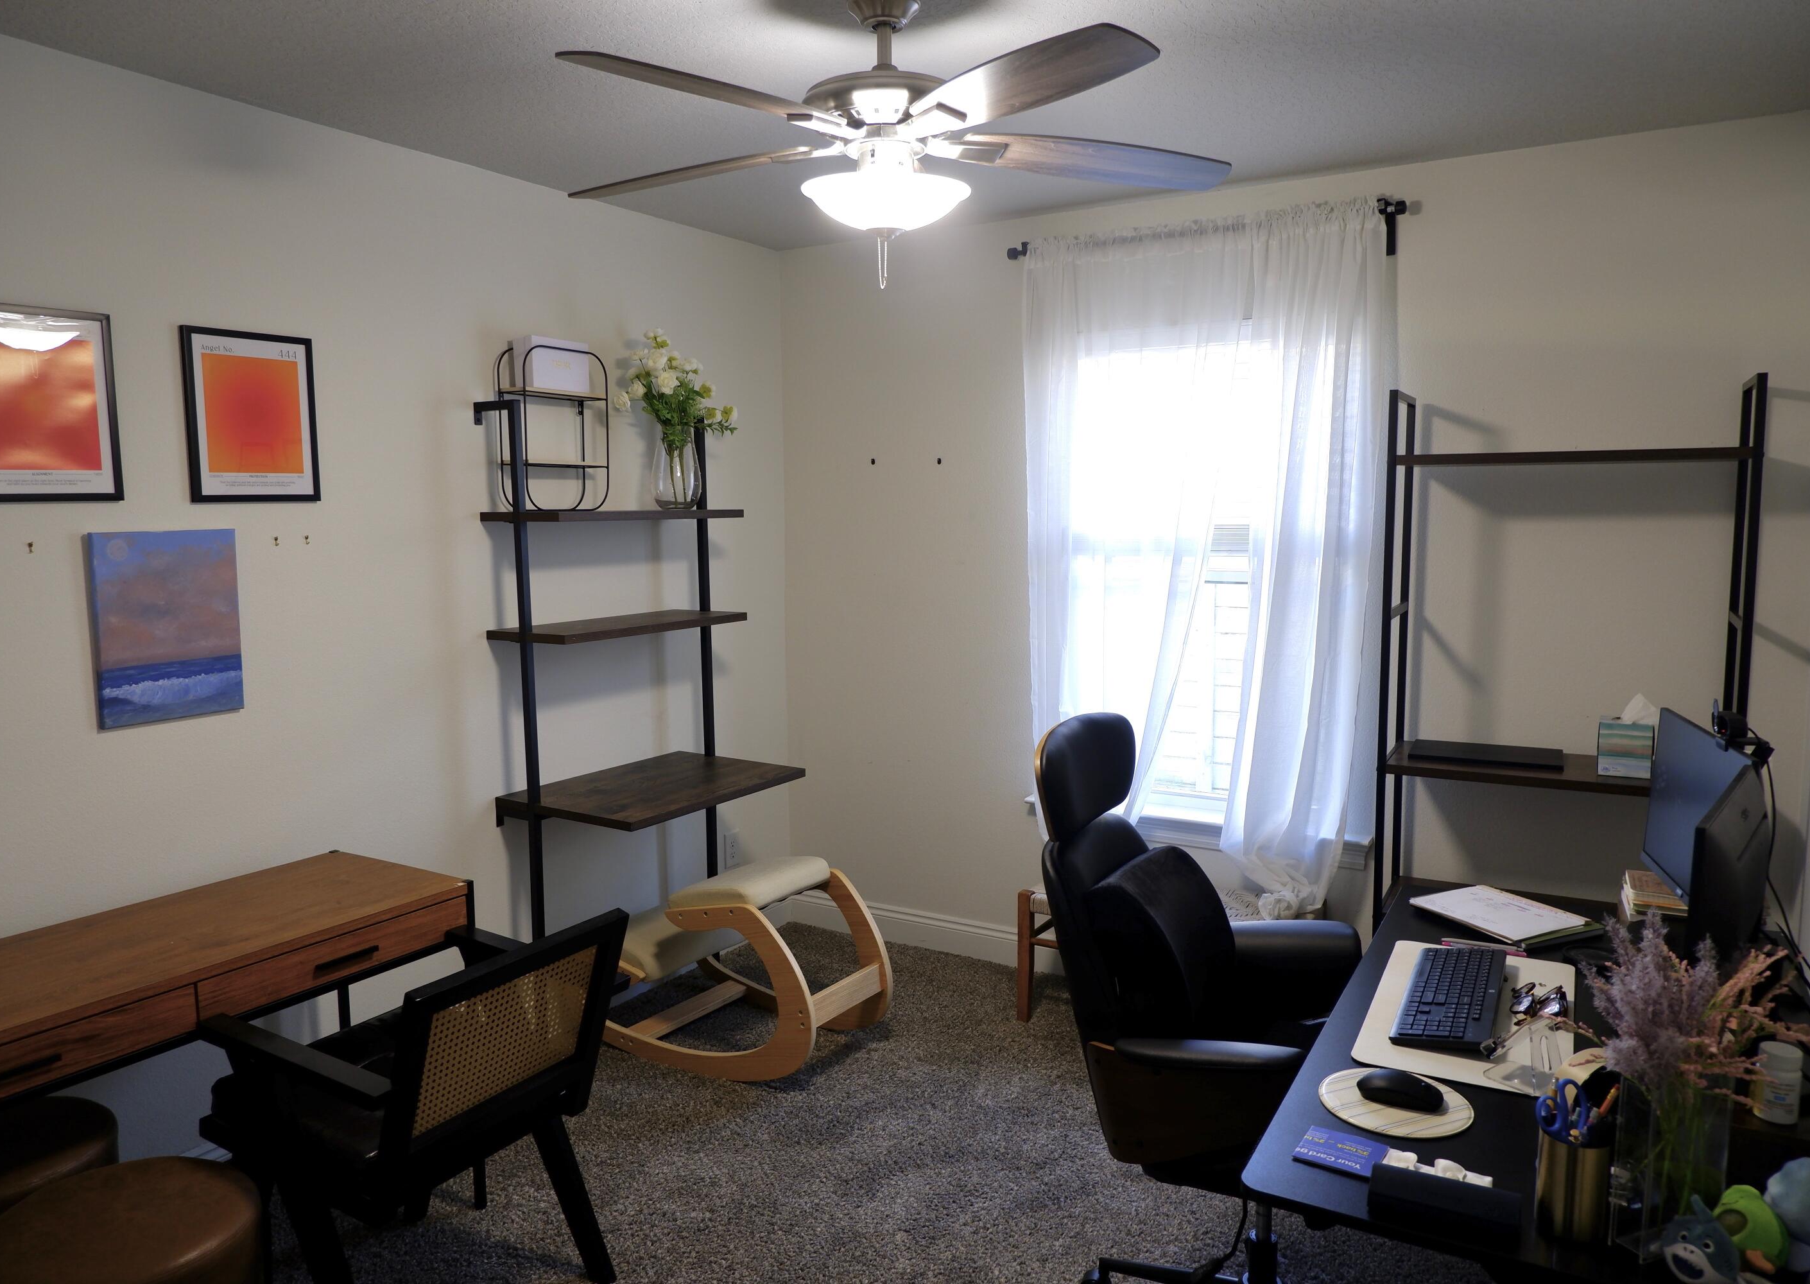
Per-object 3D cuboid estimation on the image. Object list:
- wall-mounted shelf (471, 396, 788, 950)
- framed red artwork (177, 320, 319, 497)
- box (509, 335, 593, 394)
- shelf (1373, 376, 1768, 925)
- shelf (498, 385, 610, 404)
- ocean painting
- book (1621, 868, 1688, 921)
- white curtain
[{"bbox_3d":[-0.722,0.253,3.584,0.535,1.850,0.767,3,8,32],"label":"wall-mounted shelf"},{"bbox_3d":[-1.474,-0.505,2.784,0.020,0.378,0.302,3,8,32],"label":"framed red artwork"},{"bbox_3d":[-0.990,-0.772,3.447,0.079,0.134,0.208,3,8,32],"label":"box"},{"bbox_3d":[1.633,0.286,3.118,0.785,1.833,0.389,3,7,30],"label":"shelf"},{"bbox_3d":[-0.982,-0.696,3.459,0.107,0.017,0.304,3,8,32],"label":"shelf"},{"bbox_3d":[-1.582,-0.034,2.651,0.022,0.408,0.300,3,8,32],"label":"ocean painting"},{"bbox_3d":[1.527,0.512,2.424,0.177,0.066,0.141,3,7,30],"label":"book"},{"bbox_3d":[0.844,-0.217,3.649,1.074,2.005,0.141,3,7,30],"label":"white curtain"}]

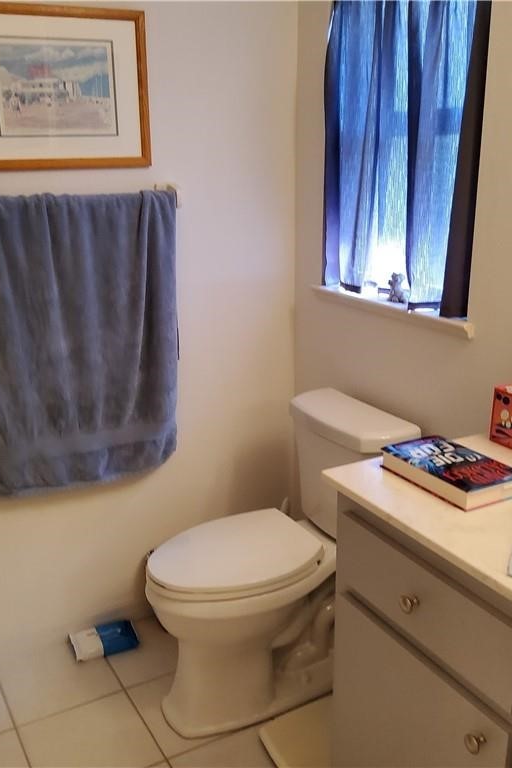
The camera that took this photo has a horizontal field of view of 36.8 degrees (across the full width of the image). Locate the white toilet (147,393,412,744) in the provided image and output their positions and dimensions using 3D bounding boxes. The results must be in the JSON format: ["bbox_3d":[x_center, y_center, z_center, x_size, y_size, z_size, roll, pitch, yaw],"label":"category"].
[{"bbox_3d":[0.030,0.502,2.177,0.720,0.788,0.430,-10,20,-27],"label":"white toilet"}]

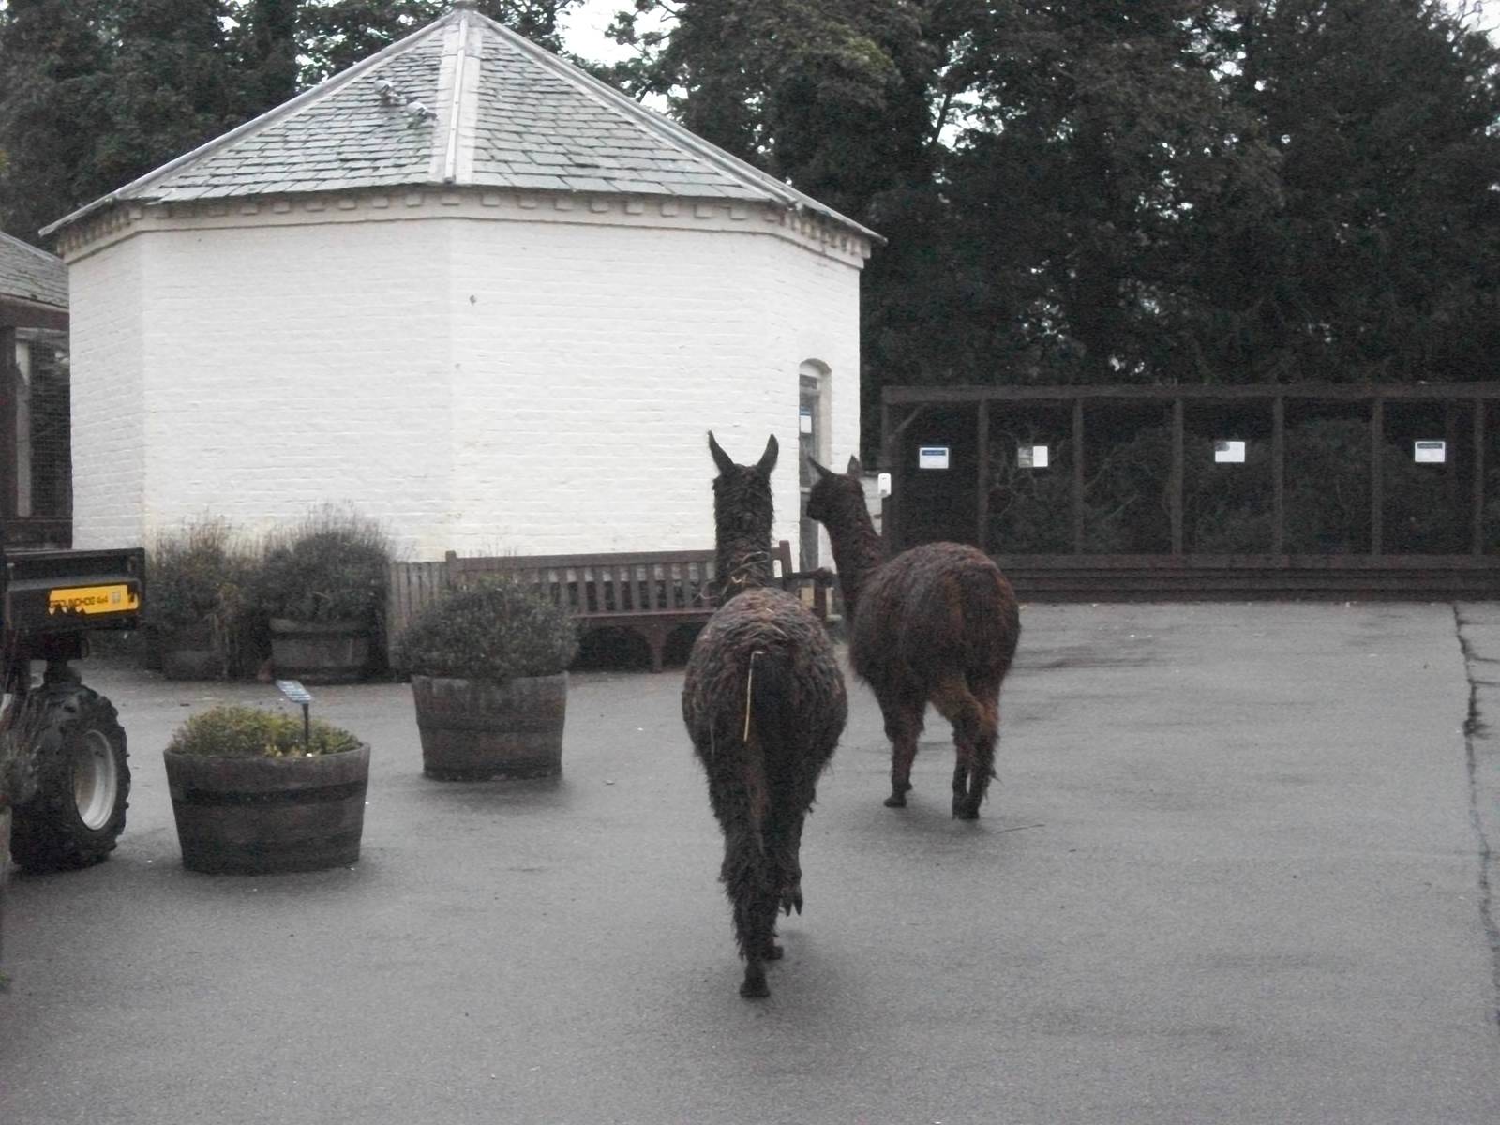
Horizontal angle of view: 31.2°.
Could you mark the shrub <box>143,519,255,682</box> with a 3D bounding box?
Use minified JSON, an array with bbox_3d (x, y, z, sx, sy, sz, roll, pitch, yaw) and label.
[{"bbox_3d":[-3.791,0.247,18.416,0.760,1.070,0.740,0,2,0],"label":"shrub"}]

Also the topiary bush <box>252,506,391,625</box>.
[{"bbox_3d":[-2.870,0.020,18.009,0.910,0.760,0.850,0,2,0],"label":"topiary bush"}]

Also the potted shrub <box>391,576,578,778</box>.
[{"bbox_3d":[-1.182,0.529,12.172,0.840,0.870,0.820,0,2,0],"label":"potted shrub"}]

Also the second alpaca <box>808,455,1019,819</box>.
[{"bbox_3d":[0.676,0.275,11.014,0.480,1.430,1.180,-1,2,-28],"label":"second alpaca"}]

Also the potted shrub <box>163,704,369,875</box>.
[{"bbox_3d":[-1.683,0.777,9.429,0.720,0.550,0.720,0,2,0],"label":"potted shrub"}]

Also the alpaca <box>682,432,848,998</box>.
[{"bbox_3d":[0.027,0.376,7.415,0.450,1.460,1.200,0,2,-4],"label":"alpaca"}]

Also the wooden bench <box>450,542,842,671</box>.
[{"bbox_3d":[-0.719,0.323,18.700,2.620,0.870,0.620,-1,2,-31],"label":"wooden bench"}]

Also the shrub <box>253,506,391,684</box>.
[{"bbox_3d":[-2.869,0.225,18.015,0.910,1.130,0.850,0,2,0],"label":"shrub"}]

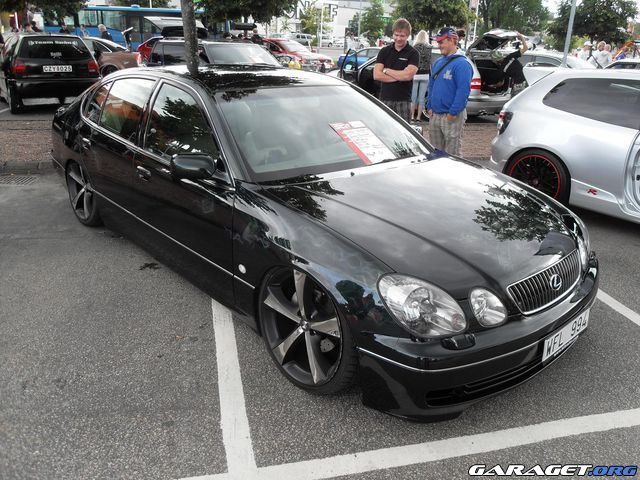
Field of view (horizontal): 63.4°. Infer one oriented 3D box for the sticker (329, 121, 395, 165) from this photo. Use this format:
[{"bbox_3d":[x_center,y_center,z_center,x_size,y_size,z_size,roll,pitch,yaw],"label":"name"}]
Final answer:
[{"bbox_3d":[0.296,-0.630,3.335,0.300,0.015,0.415,-17,58,-39],"label":"sticker"}]

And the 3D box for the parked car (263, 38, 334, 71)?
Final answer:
[{"bbox_3d":[-1.477,-7.545,21.363,1.730,1.430,4.250,-17,29,-40],"label":"parked car"}]

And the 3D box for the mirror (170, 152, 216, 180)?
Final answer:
[{"bbox_3d":[-0.659,-0.382,2.697,0.210,0.120,0.120,-16,28,-40],"label":"mirror"}]

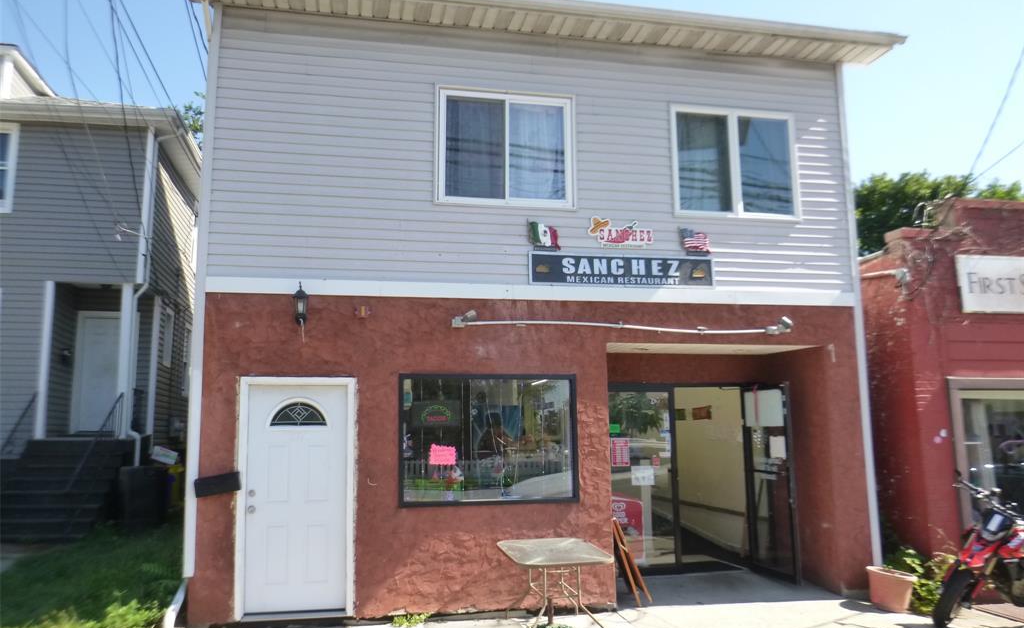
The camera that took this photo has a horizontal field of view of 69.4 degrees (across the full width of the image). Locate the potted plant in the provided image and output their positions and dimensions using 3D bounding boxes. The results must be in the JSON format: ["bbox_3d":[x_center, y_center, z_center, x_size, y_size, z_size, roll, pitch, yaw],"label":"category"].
[{"bbox_3d":[3.694,2.680,7.201,0.460,0.350,0.460,1,-8,-12],"label":"potted plant"}]

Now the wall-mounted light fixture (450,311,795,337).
[{"bbox_3d":[1.213,0.096,7.548,3.720,0.220,0.200,1,-8,-12],"label":"wall-mounted light fixture"}]

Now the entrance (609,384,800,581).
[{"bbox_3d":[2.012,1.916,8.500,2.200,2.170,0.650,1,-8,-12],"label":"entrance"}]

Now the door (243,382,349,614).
[{"bbox_3d":[-1.971,1.674,6.805,0.920,2.050,0.090,1,-8,-12],"label":"door"}]

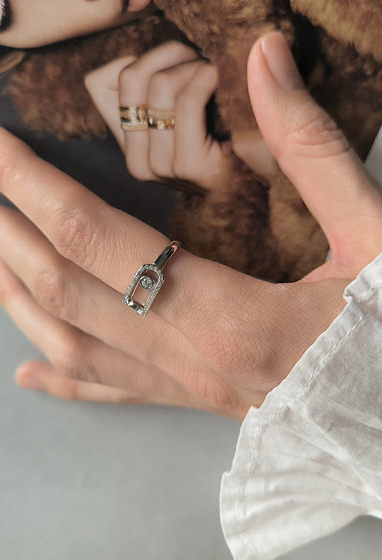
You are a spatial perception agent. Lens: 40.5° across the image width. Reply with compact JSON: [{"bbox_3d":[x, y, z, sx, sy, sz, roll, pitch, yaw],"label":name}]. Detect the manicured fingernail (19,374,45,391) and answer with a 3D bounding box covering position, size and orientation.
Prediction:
[{"bbox_3d":[-0.058,0.037,0.187,0.010,0.008,0.003,6,38,9],"label":"manicured fingernail"}]

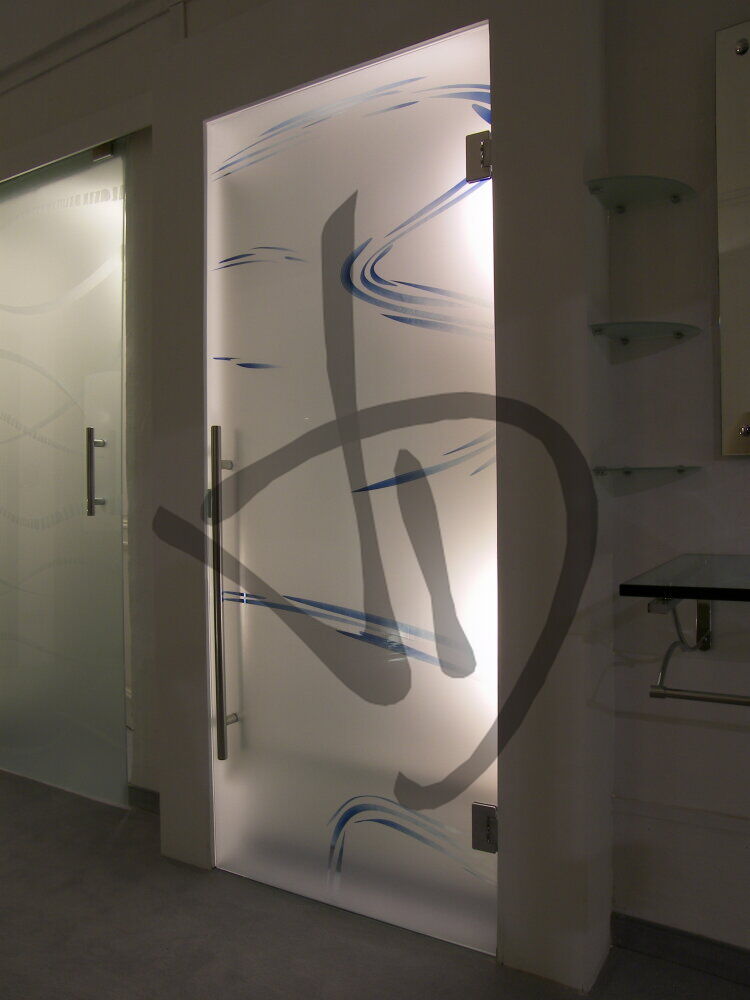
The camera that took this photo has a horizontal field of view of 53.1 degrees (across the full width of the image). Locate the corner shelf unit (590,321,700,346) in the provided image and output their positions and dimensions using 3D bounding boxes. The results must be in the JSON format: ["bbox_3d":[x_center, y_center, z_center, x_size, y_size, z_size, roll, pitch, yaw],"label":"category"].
[{"bbox_3d":[0.561,-0.355,1.557,0.195,0.021,0.185,0,0,31],"label":"corner shelf unit"}]

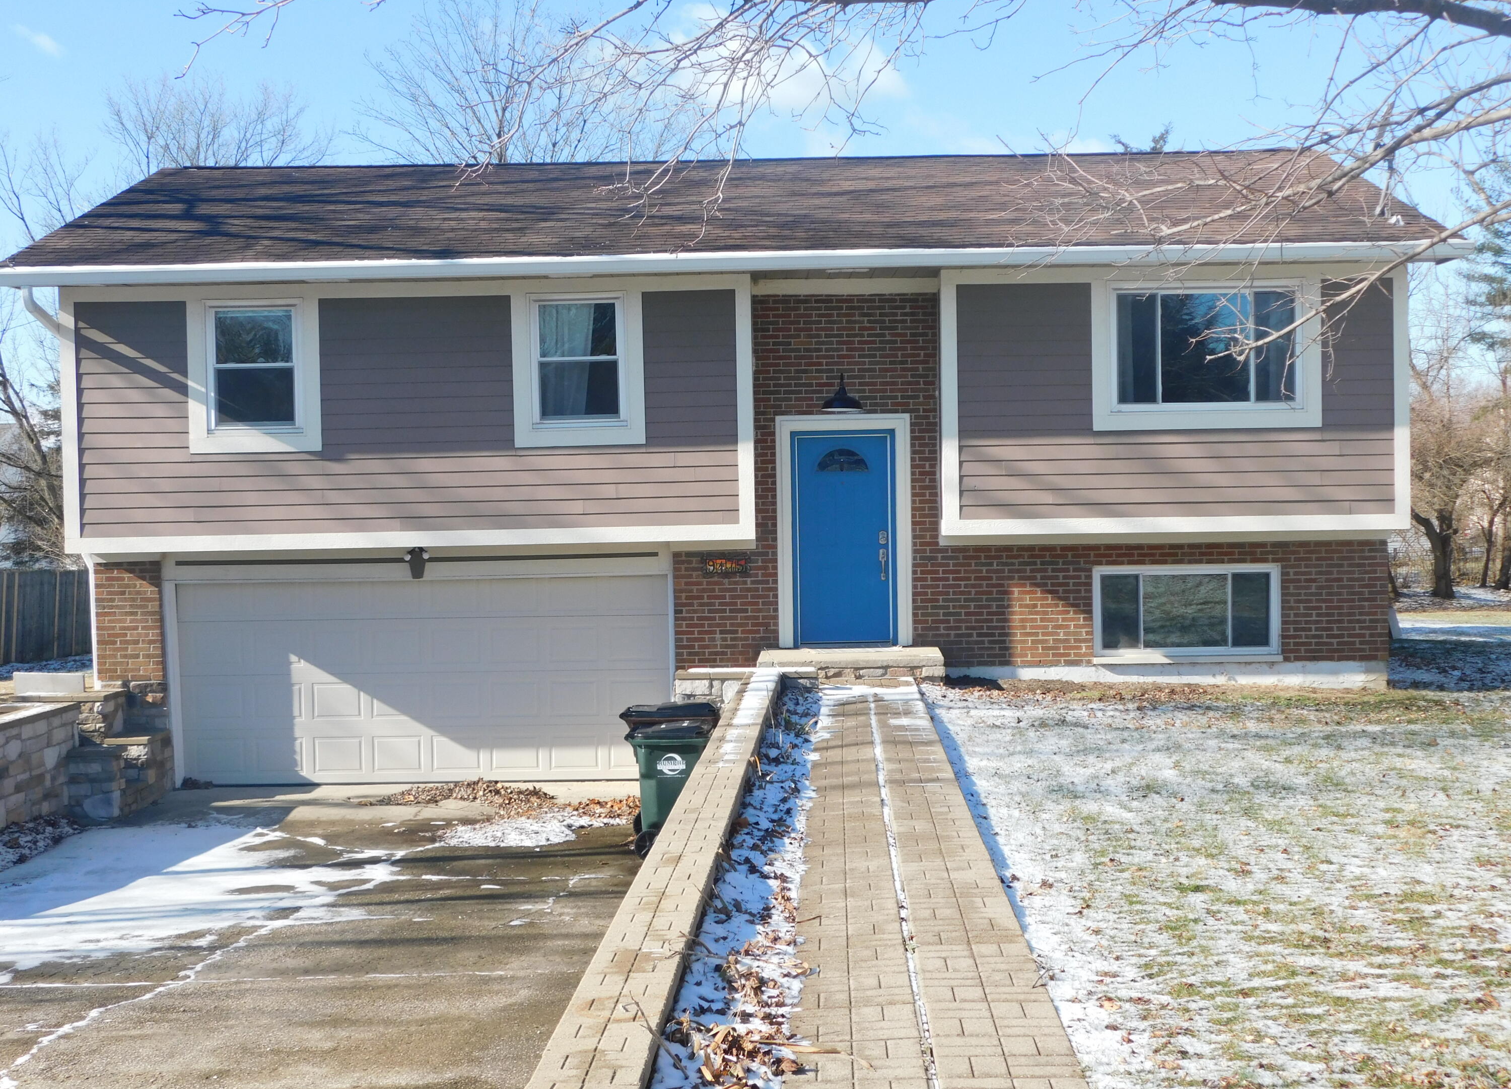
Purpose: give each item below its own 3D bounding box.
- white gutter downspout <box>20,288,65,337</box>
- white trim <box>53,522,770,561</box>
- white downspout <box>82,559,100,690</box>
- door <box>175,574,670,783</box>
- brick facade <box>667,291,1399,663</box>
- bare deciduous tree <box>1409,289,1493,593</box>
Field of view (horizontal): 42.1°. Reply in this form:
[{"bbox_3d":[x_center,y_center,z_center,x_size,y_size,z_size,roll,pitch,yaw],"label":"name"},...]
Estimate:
[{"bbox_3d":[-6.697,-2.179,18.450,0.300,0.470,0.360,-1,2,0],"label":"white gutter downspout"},{"bbox_3d":[-3.278,-0.051,18.592,6.562,0.148,0.060,-1,1,2],"label":"white trim"},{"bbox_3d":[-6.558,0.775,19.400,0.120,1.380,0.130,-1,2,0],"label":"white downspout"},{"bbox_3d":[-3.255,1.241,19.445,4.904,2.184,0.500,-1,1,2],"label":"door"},{"bbox_3d":[2.641,-0.632,19.010,6.865,3.622,0.250,-1,1,2],"label":"brick facade"},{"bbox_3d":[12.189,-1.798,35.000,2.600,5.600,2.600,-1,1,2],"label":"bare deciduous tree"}]

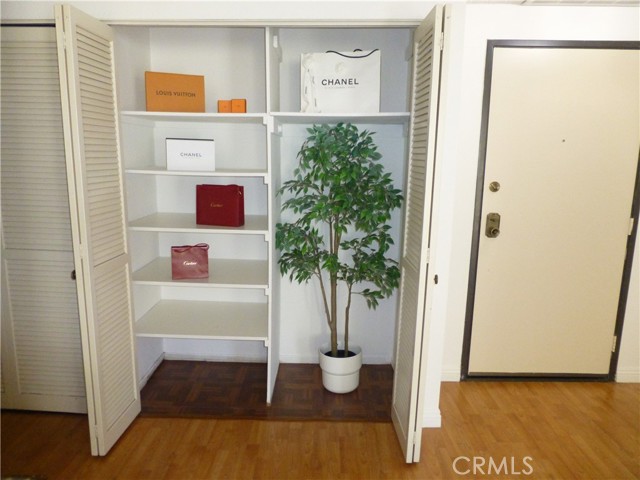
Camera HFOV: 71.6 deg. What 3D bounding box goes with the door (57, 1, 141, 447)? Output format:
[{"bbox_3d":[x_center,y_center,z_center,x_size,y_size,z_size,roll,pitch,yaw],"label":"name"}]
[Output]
[{"bbox_3d":[-1.028,0.009,2.111,0.059,1.995,0.375,1,11,0],"label":"door"}]

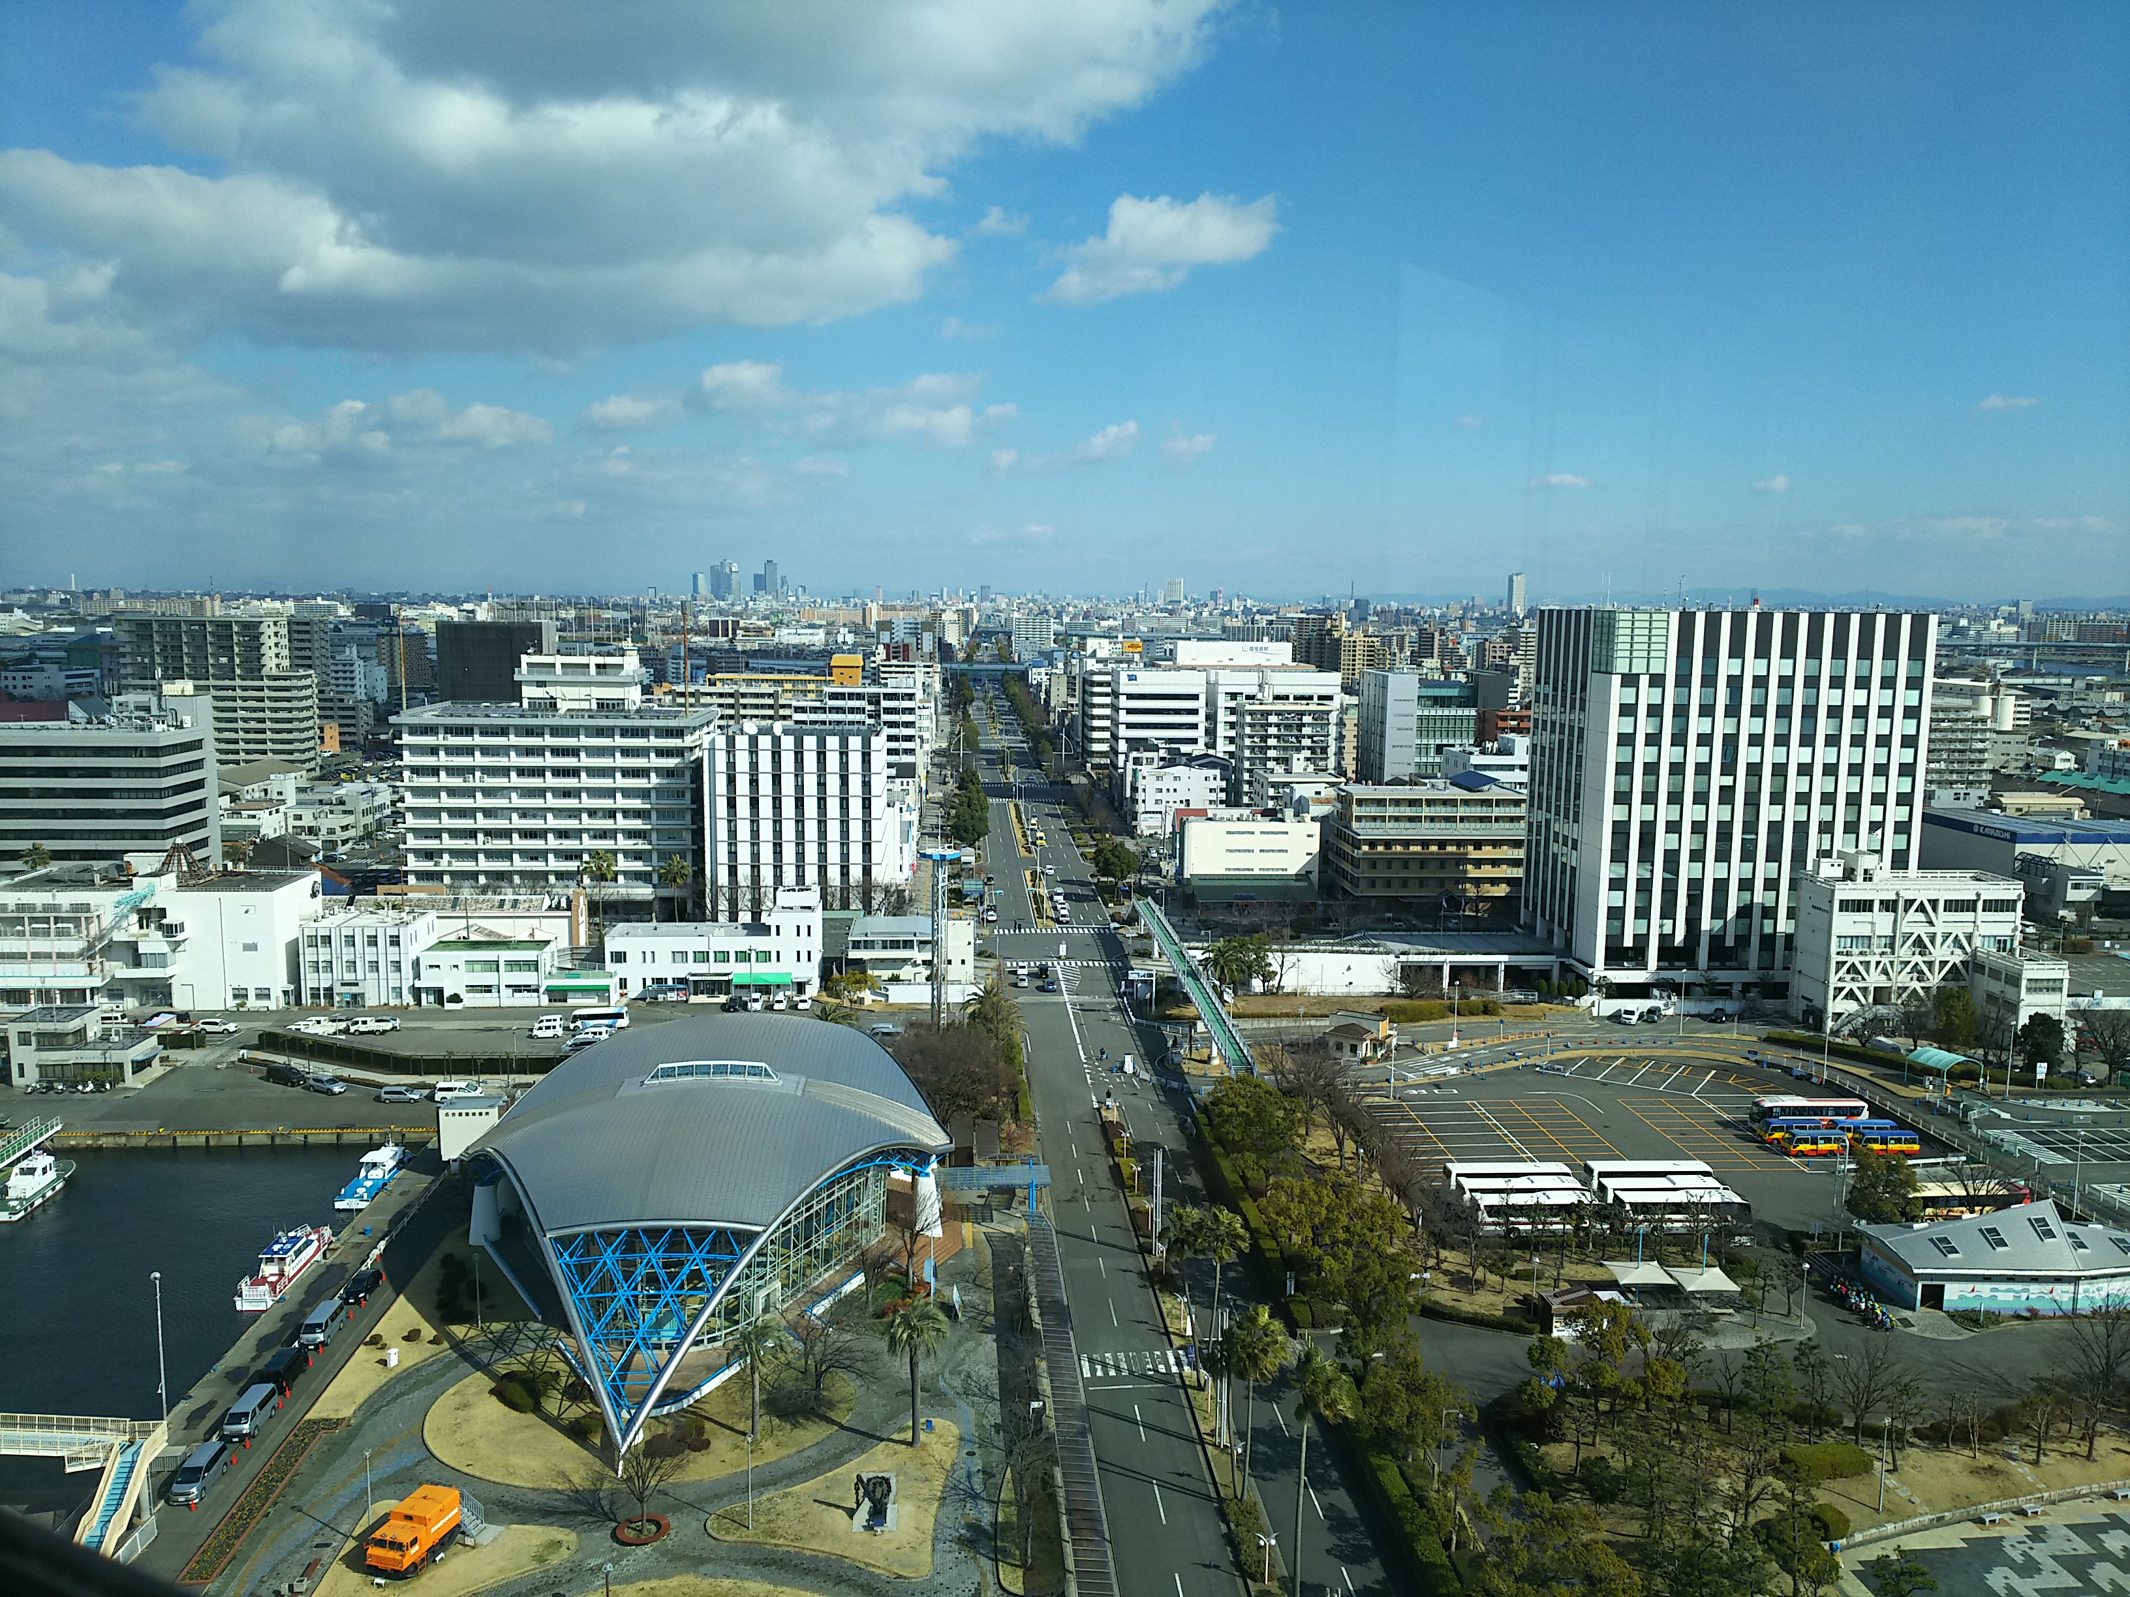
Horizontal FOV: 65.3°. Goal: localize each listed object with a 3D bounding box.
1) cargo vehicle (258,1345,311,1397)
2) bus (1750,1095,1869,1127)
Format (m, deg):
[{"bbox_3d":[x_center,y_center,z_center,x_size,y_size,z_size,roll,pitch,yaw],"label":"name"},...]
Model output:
[{"bbox_3d":[-54.590,40.070,116.300,1.740,1.920,4.550,0,7,-4],"label":"cargo vehicle"},{"bbox_3d":[80.312,34.280,179.223,12.100,3.450,2.500,0,7,-4],"label":"bus"}]

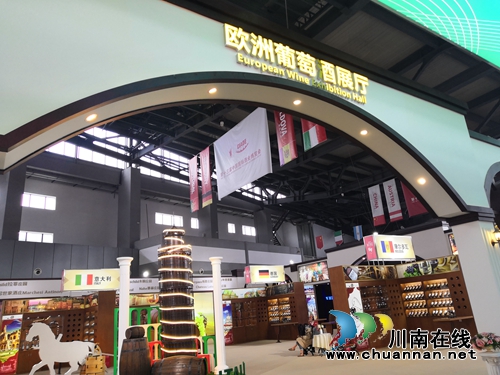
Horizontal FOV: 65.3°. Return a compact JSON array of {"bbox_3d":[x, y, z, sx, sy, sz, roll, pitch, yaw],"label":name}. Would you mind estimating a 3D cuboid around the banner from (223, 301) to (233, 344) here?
[{"bbox_3d":[-1.343,7.935,22.784,0.828,2.480,0.050,9,-23,-36],"label":"banner"}]

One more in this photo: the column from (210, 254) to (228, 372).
[{"bbox_3d":[-0.984,3.823,11.851,0.410,3.392,0.410,-4,-18,-1],"label":"column"}]

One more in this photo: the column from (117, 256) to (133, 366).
[{"bbox_3d":[-3.055,3.296,9.497,0.419,3.110,0.419,1,-19,-18],"label":"column"}]

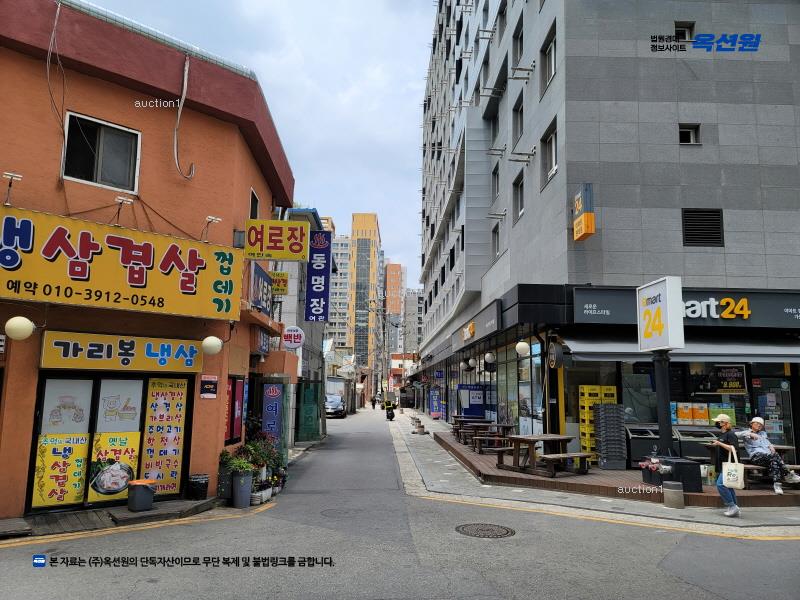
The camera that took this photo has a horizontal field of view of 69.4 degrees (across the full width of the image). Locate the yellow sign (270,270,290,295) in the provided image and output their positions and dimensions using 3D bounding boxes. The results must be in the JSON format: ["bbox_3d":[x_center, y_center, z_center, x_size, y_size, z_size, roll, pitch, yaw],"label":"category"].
[{"bbox_3d":[-2.798,-0.375,13.317,0.461,0.543,0.080,2,-8,-3],"label":"yellow sign"}]

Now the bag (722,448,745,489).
[{"bbox_3d":[5.022,2.537,8.700,0.310,0.630,0.090,0,-9,9],"label":"bag"}]

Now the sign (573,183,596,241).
[{"bbox_3d":[4.439,-2.099,13.945,0.240,1.210,0.700,1,-9,-1],"label":"sign"}]

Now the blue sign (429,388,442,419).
[{"bbox_3d":[2.212,6.407,35.700,0.720,1.900,0.250,1,-9,-1],"label":"blue sign"}]

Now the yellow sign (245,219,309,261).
[{"bbox_3d":[-2.371,-1.123,11.256,1.190,0.773,0.250,2,-8,-3],"label":"yellow sign"}]

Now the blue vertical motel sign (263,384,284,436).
[{"bbox_3d":[-2.951,2.762,13.463,0.476,1.578,0.050,2,-8,-3],"label":"blue vertical motel sign"}]

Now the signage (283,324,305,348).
[{"bbox_3d":[-2.744,0.981,15.000,0.570,0.600,0.160,1,-9,-1],"label":"signage"}]

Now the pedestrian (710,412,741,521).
[{"bbox_3d":[5.294,2.685,9.368,0.460,1.614,0.450,-3,-9,25],"label":"pedestrian"}]

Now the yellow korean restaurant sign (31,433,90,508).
[{"bbox_3d":[-5.036,2.519,8.604,0.670,1.032,0.030,8,-11,-41],"label":"yellow korean restaurant sign"}]

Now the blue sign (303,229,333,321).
[{"bbox_3d":[-2.680,-0.773,19.000,0.760,3.030,0.220,1,-9,-1],"label":"blue sign"}]

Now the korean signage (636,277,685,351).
[{"bbox_3d":[5.039,0.317,11.223,0.270,1.300,1.220,1,-9,-1],"label":"korean signage"}]

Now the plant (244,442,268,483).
[{"bbox_3d":[-2.616,3.006,10.532,0.410,0.760,0.400,1,-8,0],"label":"plant"}]

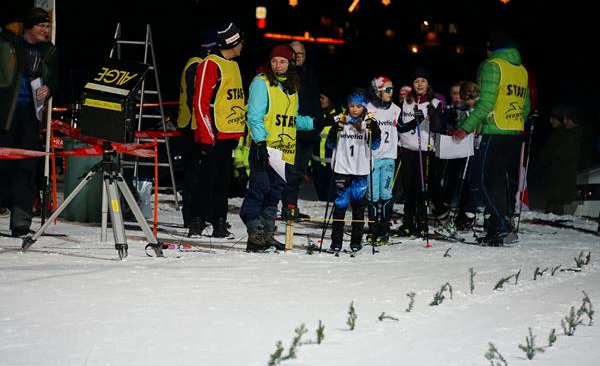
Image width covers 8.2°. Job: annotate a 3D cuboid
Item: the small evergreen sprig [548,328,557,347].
[{"bbox_3d":[1.394,0.853,23.000,0.048,0.110,0.050,0,2,0],"label":"small evergreen sprig"}]

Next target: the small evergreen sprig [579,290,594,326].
[{"bbox_3d":[1.698,0.747,24.700,0.100,0.195,0.090,0,2,0],"label":"small evergreen sprig"}]

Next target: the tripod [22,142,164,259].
[{"bbox_3d":[-1.688,0.126,33.900,1.130,0.940,1.080,0,2,0],"label":"tripod"}]

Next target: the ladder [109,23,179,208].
[{"bbox_3d":[-1.812,-0.698,44.400,0.680,2.000,1.100,2,2,26],"label":"ladder"}]

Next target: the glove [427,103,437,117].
[{"bbox_3d":[1.155,-0.637,36.600,0.090,0.125,0.100,1,1,11],"label":"glove"}]

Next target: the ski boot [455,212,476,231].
[{"bbox_3d":[1.561,0.368,39.300,0.110,0.190,0.260,1,2,24],"label":"ski boot"}]

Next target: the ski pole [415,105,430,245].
[{"bbox_3d":[1.070,-0.057,36.300,0.080,1.250,0.100,-4,-14,0],"label":"ski pole"}]

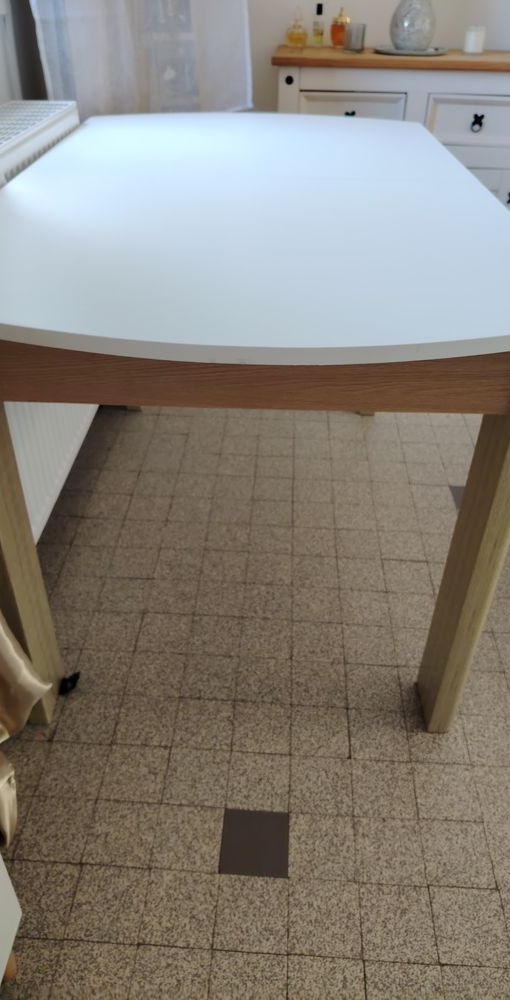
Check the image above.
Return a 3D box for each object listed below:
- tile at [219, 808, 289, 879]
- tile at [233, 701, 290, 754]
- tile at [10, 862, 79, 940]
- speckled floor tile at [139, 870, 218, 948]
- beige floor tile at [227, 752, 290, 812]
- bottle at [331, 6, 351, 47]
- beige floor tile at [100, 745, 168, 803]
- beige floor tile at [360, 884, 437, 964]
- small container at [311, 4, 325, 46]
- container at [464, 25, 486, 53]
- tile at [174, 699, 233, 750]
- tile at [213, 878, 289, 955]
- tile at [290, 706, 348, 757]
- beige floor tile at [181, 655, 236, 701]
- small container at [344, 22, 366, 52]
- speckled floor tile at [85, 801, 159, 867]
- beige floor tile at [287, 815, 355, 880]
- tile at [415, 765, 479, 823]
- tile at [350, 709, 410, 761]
[{"bbox_3d":[0.002,0.516,1.043,0.099,0.010,0.099,3,37,2],"label":"tile"},{"bbox_3d":[0.011,0.397,1.202,0.099,0.010,0.099,3,37,2],"label":"tile"},{"bbox_3d":[-0.304,0.565,0.979,0.100,0.010,0.100,3,37,2],"label":"tile"},{"bbox_3d":[-0.104,0.572,0.968,0.100,0.010,0.100,3,37,2],"label":"speckled floor tile"},{"bbox_3d":[0.007,0.457,1.123,0.100,0.010,0.100,3,37,2],"label":"beige floor tile"},{"bbox_3d":[0.310,-1.659,2.437,0.068,0.118,0.050,3,37,2],"label":"bottle"},{"bbox_3d":[-0.193,0.447,1.128,0.099,0.010,0.099,3,37,2],"label":"beige floor tile"},{"bbox_3d":[0.196,0.584,0.958,0.099,0.010,0.099,3,37,2],"label":"beige floor tile"},{"bbox_3d":[0.228,-1.714,2.509,0.039,0.134,0.039,3,37,2],"label":"small container"},{"bbox_3d":[0.777,-1.629,2.456,0.073,0.083,0.073,3,37,2],"label":"container"},{"bbox_3d":[-0.089,0.393,1.207,0.098,0.010,0.098,3,37,2],"label":"tile"},{"bbox_3d":[-0.003,0.577,0.965,0.100,0.010,0.100,3,37,2],"label":"tile"},{"bbox_3d":[0.113,0.403,1.206,0.100,0.010,0.100,3,37,2],"label":"tile"},{"bbox_3d":[-0.085,0.333,1.287,0.098,0.010,0.098,3,37,2],"label":"beige floor tile"},{"bbox_3d":[0.334,-1.530,2.292,0.063,0.077,0.063,3,37,2],"label":"small container"},{"bbox_3d":[-0.202,0.508,1.051,0.098,0.010,0.098,3,37,2],"label":"speckled floor tile"},{"bbox_3d":[0.102,0.523,1.047,0.100,0.010,0.100,3,37,2],"label":"beige floor tile"},{"bbox_3d":[0.308,0.473,1.121,0.100,0.010,0.100,3,37,2],"label":"tile"},{"bbox_3d":[0.213,0.408,1.197,0.098,0.010,0.098,3,37,2],"label":"tile"}]

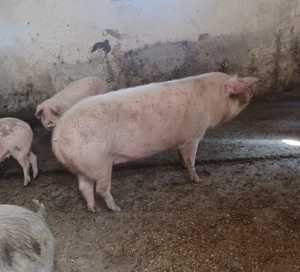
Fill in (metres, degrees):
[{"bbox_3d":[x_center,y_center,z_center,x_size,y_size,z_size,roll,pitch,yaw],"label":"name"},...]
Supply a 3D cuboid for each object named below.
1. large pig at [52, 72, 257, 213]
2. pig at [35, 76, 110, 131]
[{"bbox_3d":[0.178,-0.018,2.207,1.702,0.845,0.450,-18,25,-22],"label":"large pig"},{"bbox_3d":[-0.813,-0.307,3.520,0.340,0.630,1.200,3,25,26],"label":"pig"}]

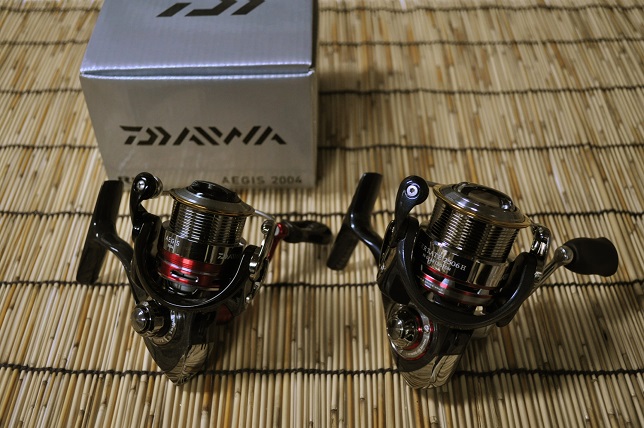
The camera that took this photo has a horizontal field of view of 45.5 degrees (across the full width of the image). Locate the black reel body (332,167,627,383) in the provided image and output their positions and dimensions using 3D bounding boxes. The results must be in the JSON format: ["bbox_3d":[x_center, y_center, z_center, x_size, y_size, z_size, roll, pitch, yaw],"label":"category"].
[{"bbox_3d":[0.079,0.028,0.405,0.138,0.111,0.114,0,28,-43],"label":"black reel body"}]

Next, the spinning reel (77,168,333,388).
[{"bbox_3d":[-0.065,0.027,0.412,0.106,0.106,0.124,24,15,29],"label":"spinning reel"}]

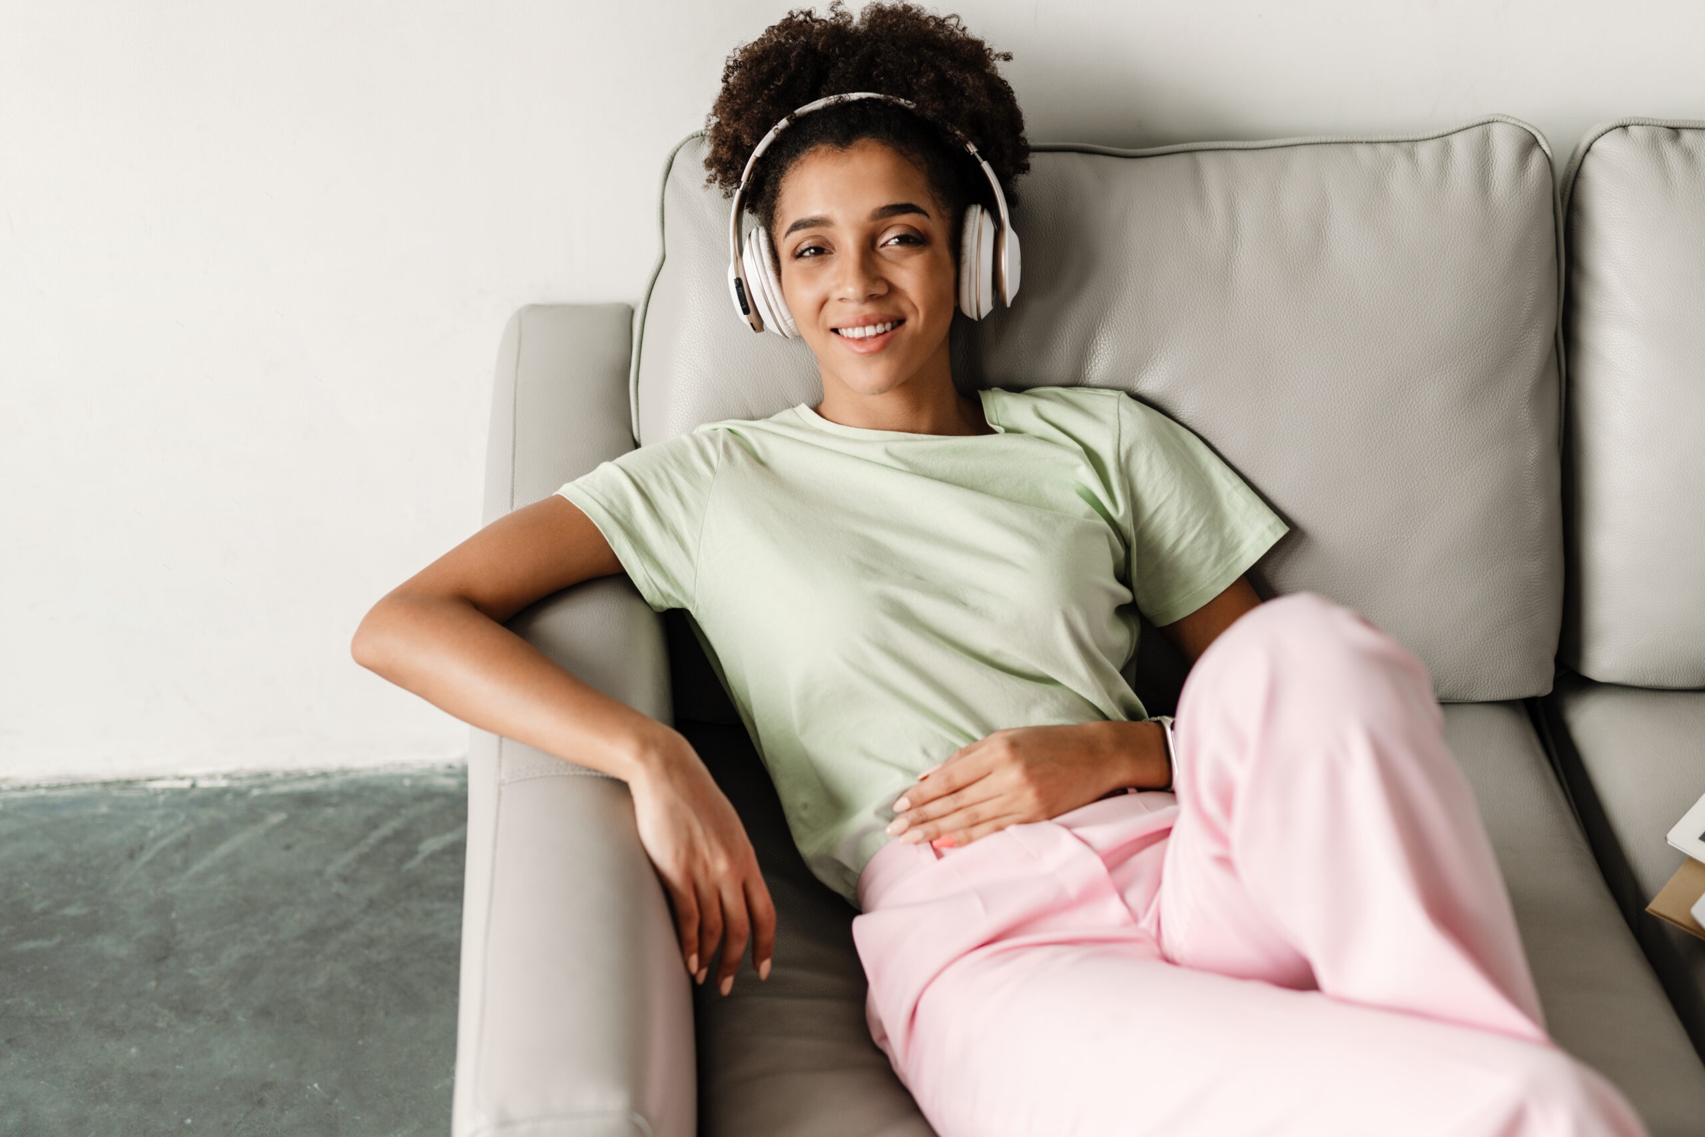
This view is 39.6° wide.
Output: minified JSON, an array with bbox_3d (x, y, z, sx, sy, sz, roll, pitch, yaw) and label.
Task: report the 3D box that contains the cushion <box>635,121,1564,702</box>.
[{"bbox_3d":[0.192,-0.121,1.890,0.710,0.455,0.180,-3,11,-4],"label":"cushion"}]

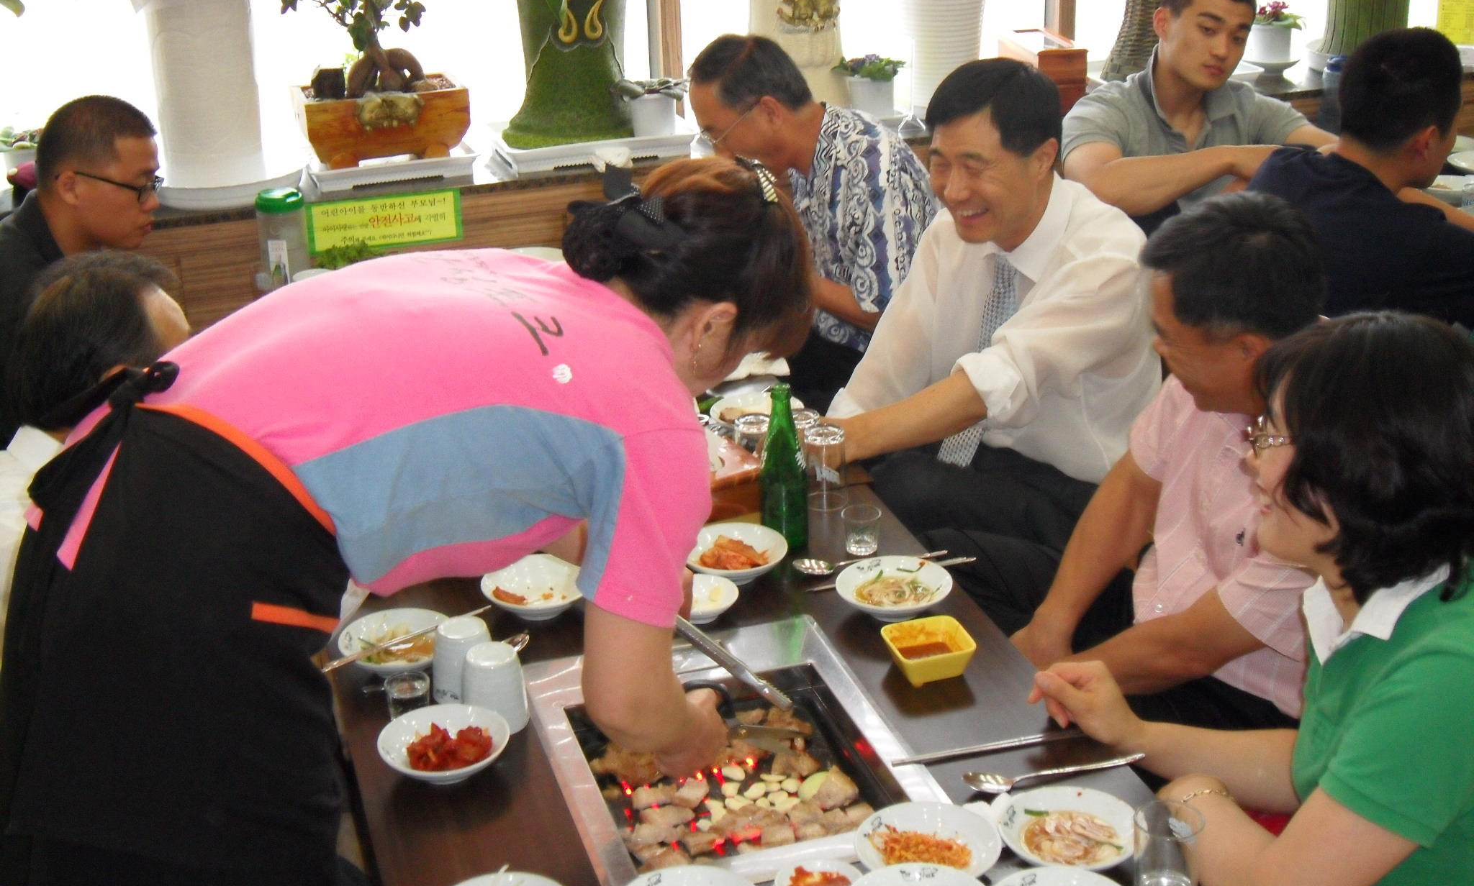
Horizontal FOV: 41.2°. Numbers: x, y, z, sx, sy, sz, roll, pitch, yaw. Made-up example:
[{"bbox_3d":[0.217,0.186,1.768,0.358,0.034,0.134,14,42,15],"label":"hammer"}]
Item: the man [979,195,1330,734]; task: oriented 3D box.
[{"bbox_3d":[0.562,0.154,2.365,0.680,0.900,0.620,-9,25,-15],"label":"man"}]

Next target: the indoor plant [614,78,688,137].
[{"bbox_3d":[-0.183,-0.719,4.175,0.155,0.113,0.155,-2,24,1],"label":"indoor plant"}]

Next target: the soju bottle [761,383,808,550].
[{"bbox_3d":[0.064,0.030,2.629,0.063,0.227,0.063,-2,24,1],"label":"soju bottle"}]

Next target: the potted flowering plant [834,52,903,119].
[{"bbox_3d":[0.289,-0.777,4.255,0.152,0.122,0.152,-2,24,1],"label":"potted flowering plant"}]

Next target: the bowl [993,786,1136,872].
[{"bbox_3d":[0.339,0.407,1.986,0.146,0.037,0.146,-2,24,1],"label":"bowl"}]

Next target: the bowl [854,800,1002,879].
[{"bbox_3d":[0.192,0.419,1.969,0.146,0.037,0.146,-2,24,1],"label":"bowl"}]

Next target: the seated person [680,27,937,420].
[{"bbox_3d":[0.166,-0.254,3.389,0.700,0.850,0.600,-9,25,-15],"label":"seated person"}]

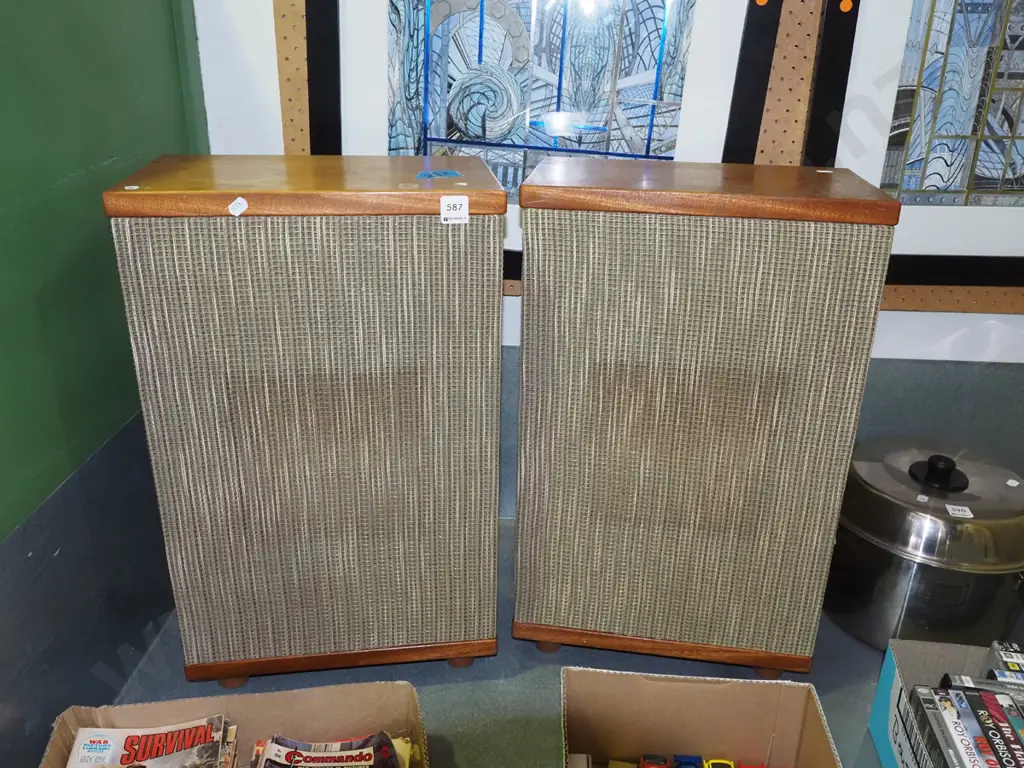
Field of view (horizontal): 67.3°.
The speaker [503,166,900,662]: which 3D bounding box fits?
[{"bbox_3d":[0.193,0.042,0.921,0.350,0.564,0.214,4,23,8],"label":"speaker"}]

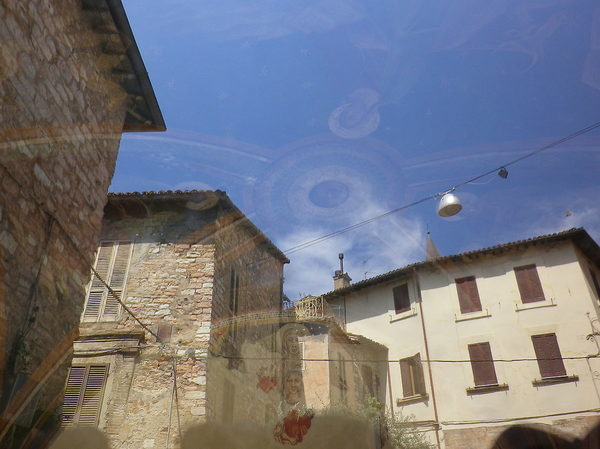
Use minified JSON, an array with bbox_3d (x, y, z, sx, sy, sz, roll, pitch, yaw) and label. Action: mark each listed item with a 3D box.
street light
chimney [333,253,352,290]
[{"bbox_3d":[3.550,-0.479,11.500,0.560,0.400,0.560,-11,-31,17],"label":"street light"},{"bbox_3d":[2.458,2.728,27.850,0.780,2.350,0.740,-22,-36,33],"label":"chimney"}]

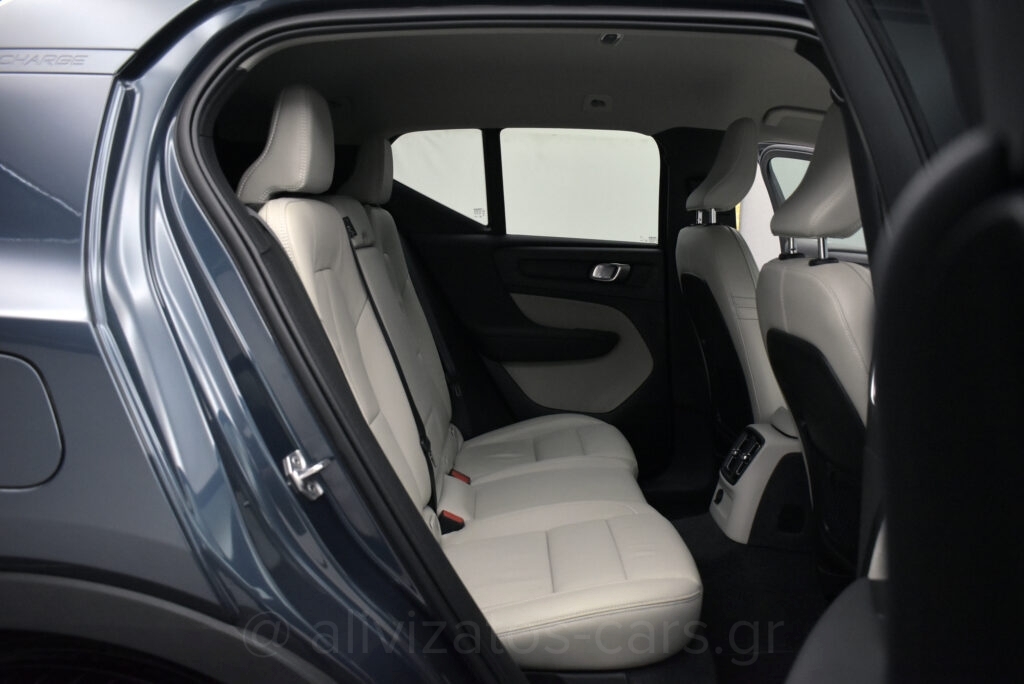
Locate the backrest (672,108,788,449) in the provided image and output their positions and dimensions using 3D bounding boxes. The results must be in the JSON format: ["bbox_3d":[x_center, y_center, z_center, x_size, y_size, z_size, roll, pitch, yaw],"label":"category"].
[{"bbox_3d":[0.670,-0.153,2.175,0.360,0.930,0.510,0,8,0],"label":"backrest"}]

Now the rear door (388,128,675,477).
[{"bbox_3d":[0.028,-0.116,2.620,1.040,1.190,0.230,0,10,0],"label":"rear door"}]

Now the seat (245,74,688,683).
[{"bbox_3d":[-0.066,-0.011,1.685,0.843,0.937,1.290,1,8,0],"label":"seat"}]

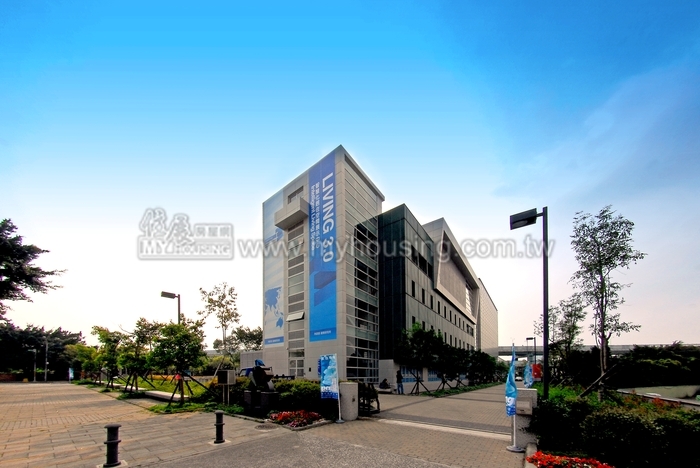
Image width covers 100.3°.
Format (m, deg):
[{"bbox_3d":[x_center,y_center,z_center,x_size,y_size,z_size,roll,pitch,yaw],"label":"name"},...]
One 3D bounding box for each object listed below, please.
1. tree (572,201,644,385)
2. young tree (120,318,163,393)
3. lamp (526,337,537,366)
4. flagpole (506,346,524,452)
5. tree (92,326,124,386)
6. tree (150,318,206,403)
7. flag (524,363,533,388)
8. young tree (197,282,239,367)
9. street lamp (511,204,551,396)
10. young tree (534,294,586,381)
[{"bbox_3d":[10.627,2.734,12.000,3.100,7.800,3.000,0,-11,0],"label":"tree"},{"bbox_3d":[-15.072,8.705,21.000,3.100,5.200,3.000,0,-11,0],"label":"young tree"},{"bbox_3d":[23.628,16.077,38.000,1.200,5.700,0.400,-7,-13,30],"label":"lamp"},{"bbox_3d":[3.345,3.305,5.900,0.370,2.200,0.370,-7,-13,31],"label":"flagpole"},{"bbox_3d":[-22.338,11.377,27.000,3.000,5.700,2.900,0,-11,0],"label":"tree"},{"bbox_3d":[-8.519,6.334,14.500,2.800,4.200,2.700,0,-11,0],"label":"tree"},{"bbox_3d":[10.291,8.144,16.800,0.500,1.450,0.200,-7,-13,31],"label":"flag"},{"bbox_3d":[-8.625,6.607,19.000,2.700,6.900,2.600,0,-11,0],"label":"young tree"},{"bbox_3d":[5.180,2.129,8.400,1.000,6.000,0.400,-7,-10,39],"label":"street lamp"},{"bbox_3d":[16.586,8.273,23.000,4.000,7.000,3.700,0,-11,0],"label":"young tree"}]

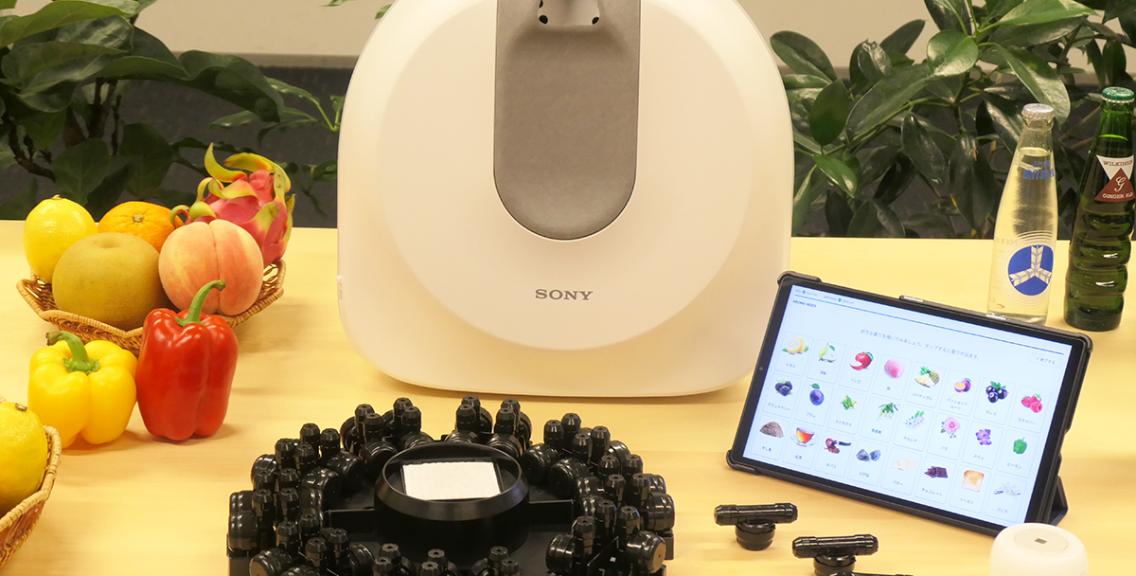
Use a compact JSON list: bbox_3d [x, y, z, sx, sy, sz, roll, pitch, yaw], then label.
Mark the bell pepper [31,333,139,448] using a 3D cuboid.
[{"bbox_3d":[-0.379,0.074,1.528,0.083,0.086,0.081,1,20,0],"label":"bell pepper"}]

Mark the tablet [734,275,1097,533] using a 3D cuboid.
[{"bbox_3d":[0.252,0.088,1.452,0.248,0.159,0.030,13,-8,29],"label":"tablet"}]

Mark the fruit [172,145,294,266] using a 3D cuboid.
[{"bbox_3d":[-0.308,-0.076,1.804,0.107,0.119,0.099,1,20,0],"label":"fruit"}]

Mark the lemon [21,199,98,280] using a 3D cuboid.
[{"bbox_3d":[-0.456,-0.043,1.756,0.066,0.083,0.066,1,20,0],"label":"lemon"}]

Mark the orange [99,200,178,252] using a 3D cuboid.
[{"bbox_3d":[-0.388,-0.045,1.779,0.078,0.069,0.078,1,20,0],"label":"orange"}]

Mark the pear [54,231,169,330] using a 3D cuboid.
[{"bbox_3d":[-0.395,-0.005,1.693,0.099,0.085,0.099,1,20,0],"label":"pear"}]

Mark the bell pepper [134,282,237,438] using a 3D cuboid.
[{"bbox_3d":[-0.299,0.053,1.539,0.080,0.119,0.079,1,20,0],"label":"bell pepper"}]

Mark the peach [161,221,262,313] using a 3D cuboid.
[{"bbox_3d":[-0.313,-0.019,1.719,0.090,0.087,0.089,1,20,0],"label":"peach"}]

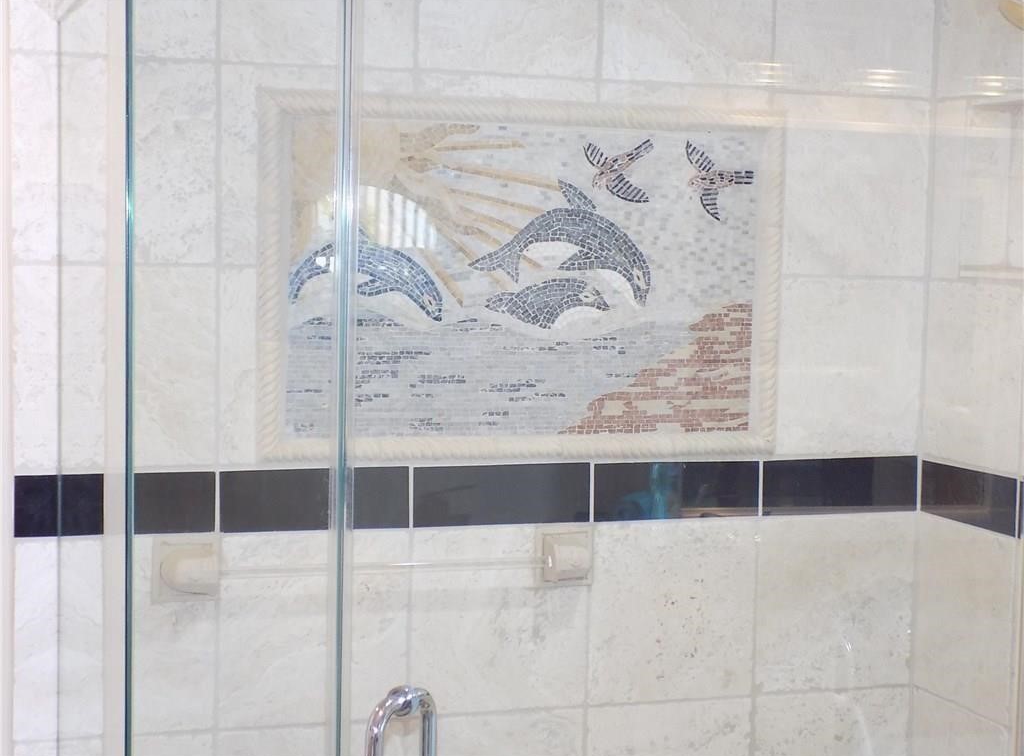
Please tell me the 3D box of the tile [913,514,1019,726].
[{"bbox_3d":[0.769,0.405,2.964,0.011,0.304,0.290,0,4,-18],"label":"tile"}]

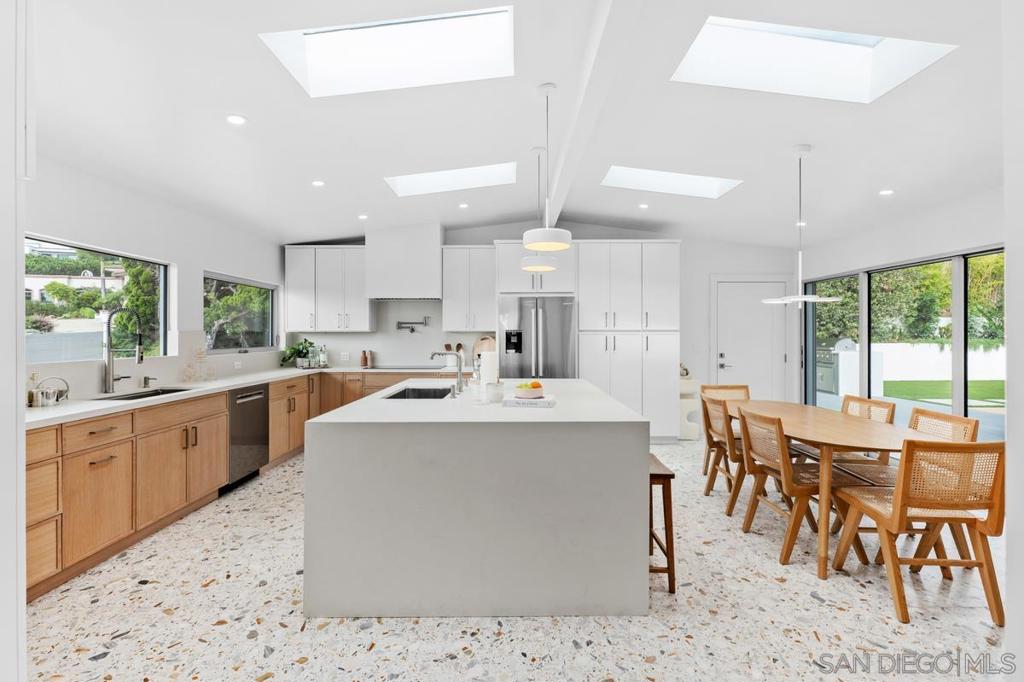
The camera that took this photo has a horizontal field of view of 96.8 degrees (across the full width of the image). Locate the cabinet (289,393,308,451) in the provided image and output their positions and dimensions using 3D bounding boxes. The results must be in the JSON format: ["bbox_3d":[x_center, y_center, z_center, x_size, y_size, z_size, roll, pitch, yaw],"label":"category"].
[{"bbox_3d":[-2.620,0.872,4.966,0.607,0.573,0.420,0,1,0],"label":"cabinet"}]

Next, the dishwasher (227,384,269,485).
[{"bbox_3d":[-2.601,0.804,4.031,0.605,0.773,0.610,0,1,0],"label":"dishwasher"}]

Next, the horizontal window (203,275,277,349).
[{"bbox_3d":[-2.905,-0.260,4.939,0.090,0.730,1.320,0,1,0],"label":"horizontal window"}]

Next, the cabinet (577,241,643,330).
[{"bbox_3d":[1.179,-0.656,5.728,0.743,1.054,0.607,0,1,0],"label":"cabinet"}]

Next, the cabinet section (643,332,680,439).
[{"bbox_3d":[1.796,0.523,5.482,0.447,1.263,0.025,0,1,0],"label":"cabinet section"}]

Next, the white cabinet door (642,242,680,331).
[{"bbox_3d":[1.777,-0.647,5.435,0.457,1.040,0.030,0,1,0],"label":"white cabinet door"}]

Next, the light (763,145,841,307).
[{"bbox_3d":[2.042,-0.801,3.215,0.557,1.141,0.506,0,1,0],"label":"light"}]

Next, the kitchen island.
[{"bbox_3d":[-0.157,0.828,3.201,1.626,0.926,2.114,0,1,0],"label":"kitchen island"}]

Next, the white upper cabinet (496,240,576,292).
[{"bbox_3d":[0.284,-0.875,5.712,0.952,0.631,0.615,0,1,0],"label":"white upper cabinet"}]

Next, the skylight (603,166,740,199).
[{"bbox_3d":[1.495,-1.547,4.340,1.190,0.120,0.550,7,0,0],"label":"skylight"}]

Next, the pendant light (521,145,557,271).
[{"bbox_3d":[0.223,-1.070,3.687,0.289,0.959,0.289,0,1,0],"label":"pendant light"}]

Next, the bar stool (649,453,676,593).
[{"bbox_3d":[0.637,0.975,2.519,0.380,0.615,0.445,0,1,0],"label":"bar stool"}]

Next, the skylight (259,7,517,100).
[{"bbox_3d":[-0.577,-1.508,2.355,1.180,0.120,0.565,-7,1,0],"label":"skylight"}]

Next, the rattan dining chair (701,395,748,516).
[{"bbox_3d":[1.813,0.861,3.523,0.540,0.820,0.480,0,1,0],"label":"rattan dining chair"}]

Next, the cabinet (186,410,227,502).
[{"bbox_3d":[-2.321,0.877,3.470,0.025,0.580,0.466,0,1,0],"label":"cabinet"}]

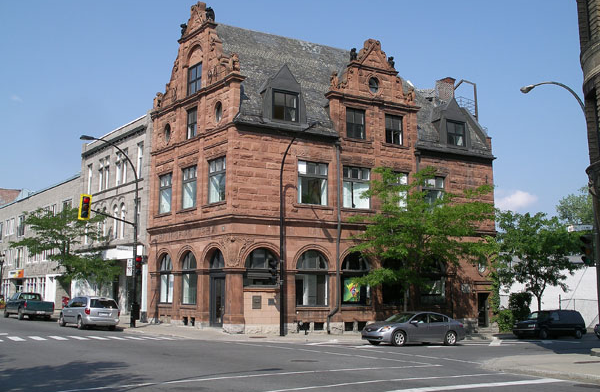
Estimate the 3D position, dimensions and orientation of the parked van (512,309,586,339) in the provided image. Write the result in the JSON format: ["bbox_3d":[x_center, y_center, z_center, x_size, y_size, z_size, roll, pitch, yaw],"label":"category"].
[{"bbox_3d":[14.925,7.642,38.258,4.650,1.690,1.850,5,-10,-28],"label":"parked van"}]

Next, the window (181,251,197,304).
[{"bbox_3d":[-6.148,4.523,35.358,0.250,2.982,1.793,7,-11,-38],"label":"window"}]

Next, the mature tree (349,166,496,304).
[{"bbox_3d":[6.350,2.900,33.300,7.400,8.800,6.800,-1,-9,10],"label":"mature tree"}]

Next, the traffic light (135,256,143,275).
[{"bbox_3d":[-8.803,3.809,35.000,0.340,1.070,0.380,7,-11,-38],"label":"traffic light"}]

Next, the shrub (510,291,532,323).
[{"bbox_3d":[14.269,7.492,41.450,1.500,2.509,1.500,5,-10,-28],"label":"shrub"}]

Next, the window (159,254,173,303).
[{"bbox_3d":[-7.872,4.817,37.537,0.250,2.963,1.773,7,-11,-38],"label":"window"}]

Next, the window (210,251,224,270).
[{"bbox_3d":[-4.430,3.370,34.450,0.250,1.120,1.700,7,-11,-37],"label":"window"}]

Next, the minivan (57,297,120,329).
[{"bbox_3d":[-11.900,6.600,36.200,1.970,1.750,4.950,7,-11,-37],"label":"minivan"}]

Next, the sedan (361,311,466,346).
[{"bbox_3d":[4.970,5.762,27.928,4.800,1.470,1.800,5,-10,-30],"label":"sedan"}]

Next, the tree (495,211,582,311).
[{"bbox_3d":[15.890,5.041,42.724,5.600,8.074,5.600,5,-10,-28],"label":"tree"}]

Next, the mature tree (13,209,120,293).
[{"bbox_3d":[-16.500,4.780,45.100,7.400,7.900,6.800,3,-9,-20],"label":"mature tree"}]

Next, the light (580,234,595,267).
[{"bbox_3d":[9.863,1.846,22.000,0.380,1.070,0.340,5,-10,-28],"label":"light"}]

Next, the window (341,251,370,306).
[{"bbox_3d":[3.200,4.690,36.200,2.050,3.100,0.250,5,-10,-28],"label":"window"}]

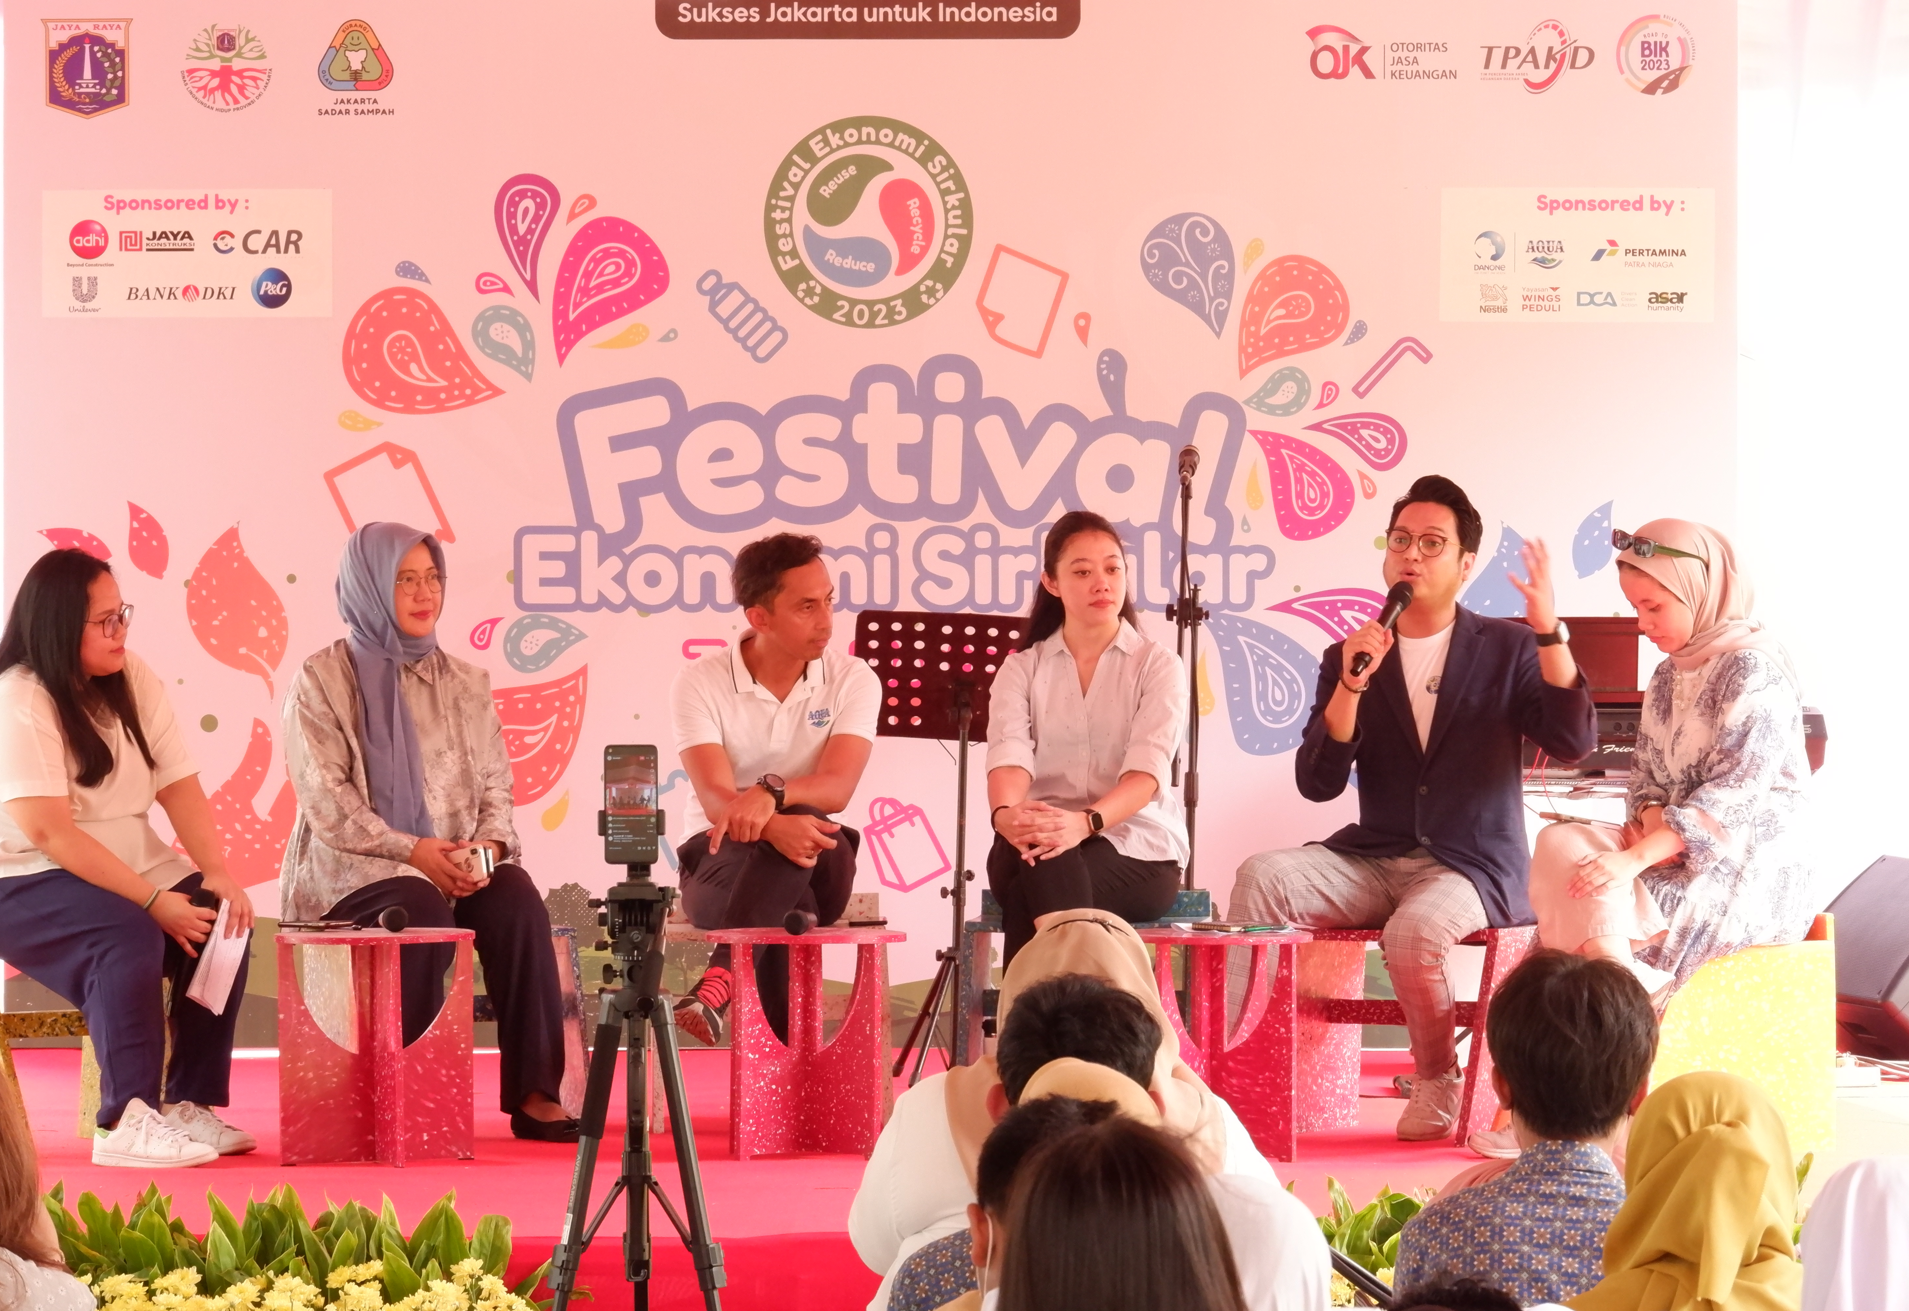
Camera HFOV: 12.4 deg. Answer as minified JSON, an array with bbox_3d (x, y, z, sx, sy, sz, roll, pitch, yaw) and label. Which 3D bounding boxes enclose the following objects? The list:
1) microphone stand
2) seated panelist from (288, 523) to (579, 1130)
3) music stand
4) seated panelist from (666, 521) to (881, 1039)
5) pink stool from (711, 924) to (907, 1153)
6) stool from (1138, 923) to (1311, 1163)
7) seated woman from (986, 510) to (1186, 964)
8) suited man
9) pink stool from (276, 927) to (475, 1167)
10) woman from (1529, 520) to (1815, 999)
[{"bbox_3d":[0.513,0.272,19.400,0.480,1.410,0.480,0,1,0],"label":"microphone stand"},{"bbox_3d":[-1.100,0.360,18.220,0.500,1.270,0.680,0,1,-28],"label":"seated panelist"},{"bbox_3d":[0.012,0.430,20.000,0.480,1.075,0.420,0,1,0],"label":"music stand"},{"bbox_3d":[-0.373,0.368,18.350,0.470,1.250,0.680,0,1,-5],"label":"seated panelist"},{"bbox_3d":[-0.296,0.780,17.620,0.400,0.450,0.400,0,1,0],"label":"pink stool"},{"bbox_3d":[0.516,0.781,17.570,0.400,0.450,0.400,0,1,0],"label":"stool"},{"bbox_3d":[0.272,0.344,18.450,0.450,1.295,0.680,0,1,10],"label":"seated woman"},{"bbox_3d":[0.953,0.311,18.150,0.640,1.370,0.680,0,1,18],"label":"suited man"},{"bbox_3d":[-1.152,0.782,17.500,0.400,0.450,0.400,0,1,0],"label":"pink stool"},{"bbox_3d":[1.398,0.367,17.650,0.740,1.275,0.480,-1,1,-30],"label":"woman"}]

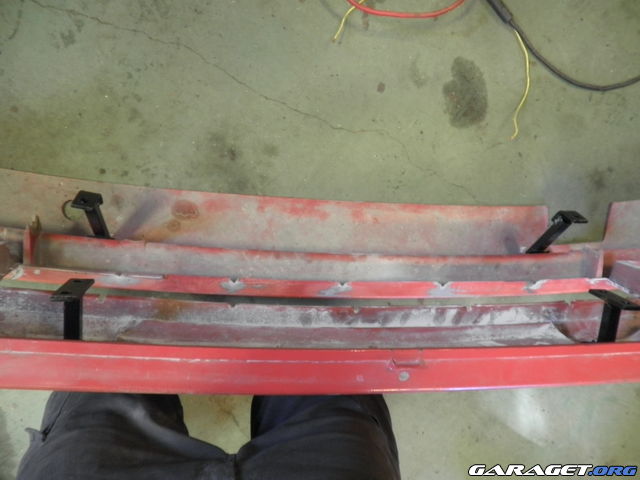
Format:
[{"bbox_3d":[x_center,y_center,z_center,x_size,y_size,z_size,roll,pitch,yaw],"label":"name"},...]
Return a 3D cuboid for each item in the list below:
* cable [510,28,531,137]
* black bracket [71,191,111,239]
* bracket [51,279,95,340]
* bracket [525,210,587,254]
[{"bbox_3d":[0.509,-0.400,1.220,0.045,0.010,0.370,14,59,1],"label":"cable"},{"bbox_3d":[-0.438,-0.049,0.920,0.052,0.094,0.040,12,51,-5],"label":"black bracket"},{"bbox_3d":[-0.412,0.116,0.800,0.053,0.088,0.055,11,29,-6],"label":"bracket"},{"bbox_3d":[0.452,-0.015,0.920,0.055,0.096,0.040,-11,60,-21],"label":"bracket"}]

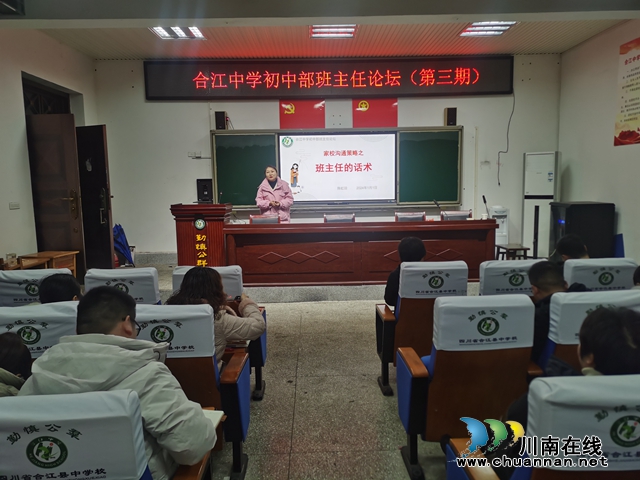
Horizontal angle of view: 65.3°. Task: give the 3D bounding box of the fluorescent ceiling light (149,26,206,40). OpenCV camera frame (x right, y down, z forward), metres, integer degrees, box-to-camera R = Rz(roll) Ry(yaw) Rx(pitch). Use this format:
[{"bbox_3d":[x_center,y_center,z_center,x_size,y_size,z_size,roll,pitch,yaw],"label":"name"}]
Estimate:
[{"bbox_3d":[-1.863,-2.759,6.587,0.600,0.070,0.600,-1,7,-2],"label":"fluorescent ceiling light"}]

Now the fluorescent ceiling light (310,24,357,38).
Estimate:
[{"bbox_3d":[0.179,-2.752,6.583,0.600,0.080,0.610,-1,7,-1],"label":"fluorescent ceiling light"}]

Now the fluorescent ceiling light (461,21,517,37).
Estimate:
[{"bbox_3d":[2.253,-2.857,6.720,0.610,0.070,0.610,-1,7,-2],"label":"fluorescent ceiling light"}]

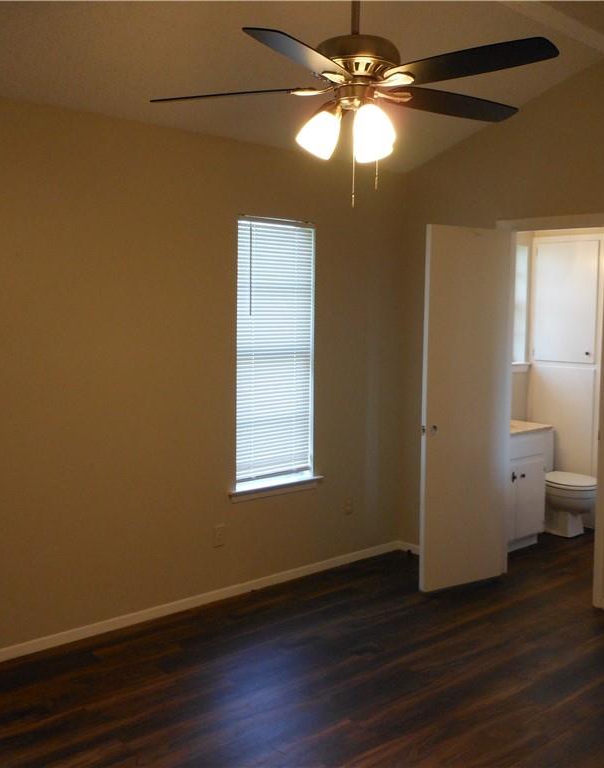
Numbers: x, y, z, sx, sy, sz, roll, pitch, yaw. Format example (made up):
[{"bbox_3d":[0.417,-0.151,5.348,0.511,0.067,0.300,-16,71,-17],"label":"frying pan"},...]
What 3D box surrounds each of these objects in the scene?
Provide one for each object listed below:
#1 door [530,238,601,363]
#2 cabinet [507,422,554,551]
[{"bbox_3d":[1.965,-0.607,6.174,0.020,0.901,0.510,-4,7,-43],"label":"door"},{"bbox_3d":[1.205,0.702,5.605,0.755,0.815,0.600,-4,7,-43],"label":"cabinet"}]

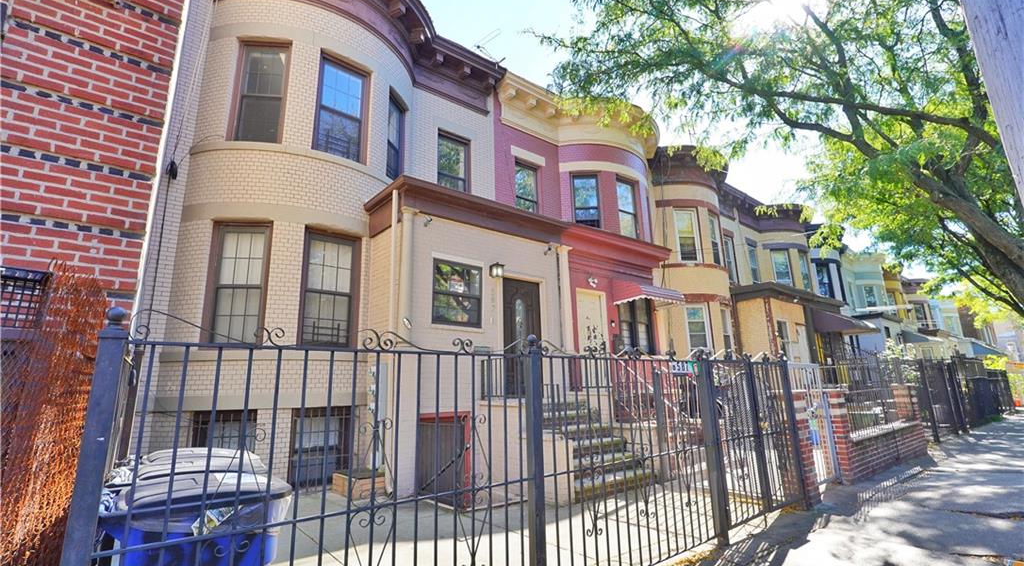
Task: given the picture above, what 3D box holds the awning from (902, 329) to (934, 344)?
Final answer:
[{"bbox_3d":[22.049,2.902,24.473,2.600,0.750,0.950,9,-16,-37],"label":"awning"}]

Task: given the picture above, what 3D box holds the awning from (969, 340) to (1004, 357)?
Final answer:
[{"bbox_3d":[42.359,5.829,40.531,2.033,1.230,1.627,9,-17,-38],"label":"awning"}]

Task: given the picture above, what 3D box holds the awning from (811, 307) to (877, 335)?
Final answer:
[{"bbox_3d":[12.452,1.365,16.953,1.549,0.968,1.598,9,-17,-38],"label":"awning"}]

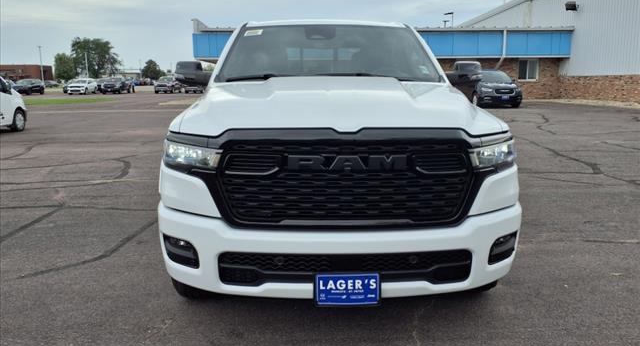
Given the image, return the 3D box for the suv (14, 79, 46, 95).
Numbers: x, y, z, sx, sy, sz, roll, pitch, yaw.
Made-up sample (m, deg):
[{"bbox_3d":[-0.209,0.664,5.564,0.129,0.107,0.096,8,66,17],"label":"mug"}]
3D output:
[{"bbox_3d":[-28.029,-8.440,48.274,1.830,1.460,4.650,-2,11,-13],"label":"suv"}]

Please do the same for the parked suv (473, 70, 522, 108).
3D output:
[{"bbox_3d":[7.930,-4.102,23.914,2.020,1.770,5.100,0,10,0],"label":"parked suv"}]

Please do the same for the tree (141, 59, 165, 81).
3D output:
[{"bbox_3d":[-40.264,-24.447,120.000,5.300,5.700,5.200,0,10,0],"label":"tree"}]

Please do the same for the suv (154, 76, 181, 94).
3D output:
[{"bbox_3d":[-17.700,-10.230,58.147,2.050,1.920,5.500,0,10,-1],"label":"suv"}]

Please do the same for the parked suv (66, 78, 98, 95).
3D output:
[{"bbox_3d":[-26.400,-9.700,55.911,1.950,1.780,5.000,-1,10,-7],"label":"parked suv"}]

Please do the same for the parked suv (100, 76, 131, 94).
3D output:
[{"bbox_3d":[-19.766,-8.568,48.249,1.910,1.720,4.700,-2,11,-9],"label":"parked suv"}]

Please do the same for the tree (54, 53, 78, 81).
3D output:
[{"bbox_3d":[-60.094,-24.662,117.459,4.900,7.400,4.900,-5,12,-26],"label":"tree"}]

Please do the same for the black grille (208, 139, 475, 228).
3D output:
[{"bbox_3d":[0.126,0.044,2.436,1.340,0.430,0.200,0,11,-2],"label":"black grille"}]

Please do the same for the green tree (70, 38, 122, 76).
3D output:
[{"bbox_3d":[-57.428,-28.696,126.870,10.900,11.700,10.900,-5,12,-24],"label":"green tree"}]

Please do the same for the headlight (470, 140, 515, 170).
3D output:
[{"bbox_3d":[0.940,-0.115,2.764,0.360,0.135,0.220,-2,11,-11],"label":"headlight"}]

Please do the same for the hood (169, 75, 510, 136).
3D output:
[{"bbox_3d":[0.107,-0.420,3.004,1.760,0.290,1.380,0,11,-2],"label":"hood"}]

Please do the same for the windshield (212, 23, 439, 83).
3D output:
[{"bbox_3d":[0.063,-0.956,3.942,1.690,0.220,1.050,0,44,-2],"label":"windshield"}]

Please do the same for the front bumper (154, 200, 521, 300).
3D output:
[{"bbox_3d":[0.128,0.391,2.620,2.050,0.380,0.520,0,11,-2],"label":"front bumper"}]

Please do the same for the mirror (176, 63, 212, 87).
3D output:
[{"bbox_3d":[-1.010,-0.779,3.944,0.310,0.200,0.210,0,10,-2],"label":"mirror"}]

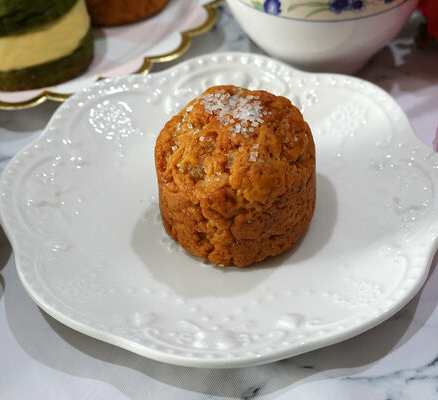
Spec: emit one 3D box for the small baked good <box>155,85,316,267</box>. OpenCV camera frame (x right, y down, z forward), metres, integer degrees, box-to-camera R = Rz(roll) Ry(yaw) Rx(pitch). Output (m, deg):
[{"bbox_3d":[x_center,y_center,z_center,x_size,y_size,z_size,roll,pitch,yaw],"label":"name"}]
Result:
[{"bbox_3d":[0.008,-0.016,0.489,0.070,0.057,0.070,-1,43,0],"label":"small baked good"}]

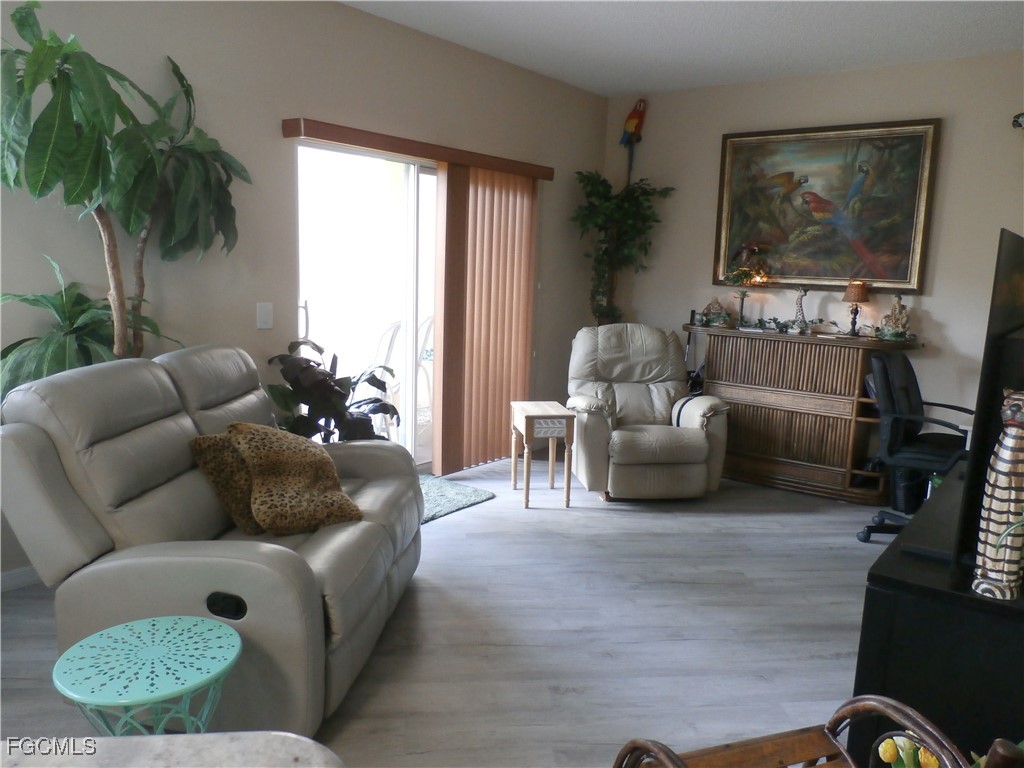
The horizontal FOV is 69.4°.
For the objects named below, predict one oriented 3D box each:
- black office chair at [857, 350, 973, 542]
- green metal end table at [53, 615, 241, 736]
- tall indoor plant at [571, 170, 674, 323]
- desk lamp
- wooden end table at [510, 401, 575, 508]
[{"bbox_3d":[2.223,0.355,3.874,0.630,1.000,0.610,11,13,42],"label":"black office chair"},{"bbox_3d":[-0.868,0.874,1.806,0.395,0.460,0.395,8,11,33],"label":"green metal end table"},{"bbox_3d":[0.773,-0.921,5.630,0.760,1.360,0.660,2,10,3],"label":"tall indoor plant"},{"bbox_3d":[2.172,-0.478,4.696,0.175,0.355,0.175,9,12,37],"label":"desk lamp"},{"bbox_3d":[0.178,0.425,4.499,0.300,0.550,0.430,0,9,-11],"label":"wooden end table"}]

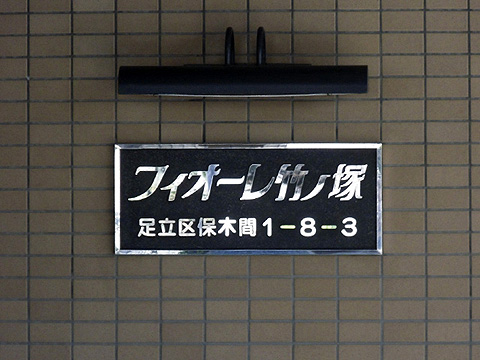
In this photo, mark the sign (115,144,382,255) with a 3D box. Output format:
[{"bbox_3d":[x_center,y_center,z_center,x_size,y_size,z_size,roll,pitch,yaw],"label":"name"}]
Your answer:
[{"bbox_3d":[0.020,0.044,6.820,0.603,0.249,0.025,0,0,3],"label":"sign"}]

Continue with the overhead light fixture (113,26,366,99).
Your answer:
[{"bbox_3d":[0.013,-0.261,6.714,0.544,0.159,0.240,0,0,3],"label":"overhead light fixture"}]

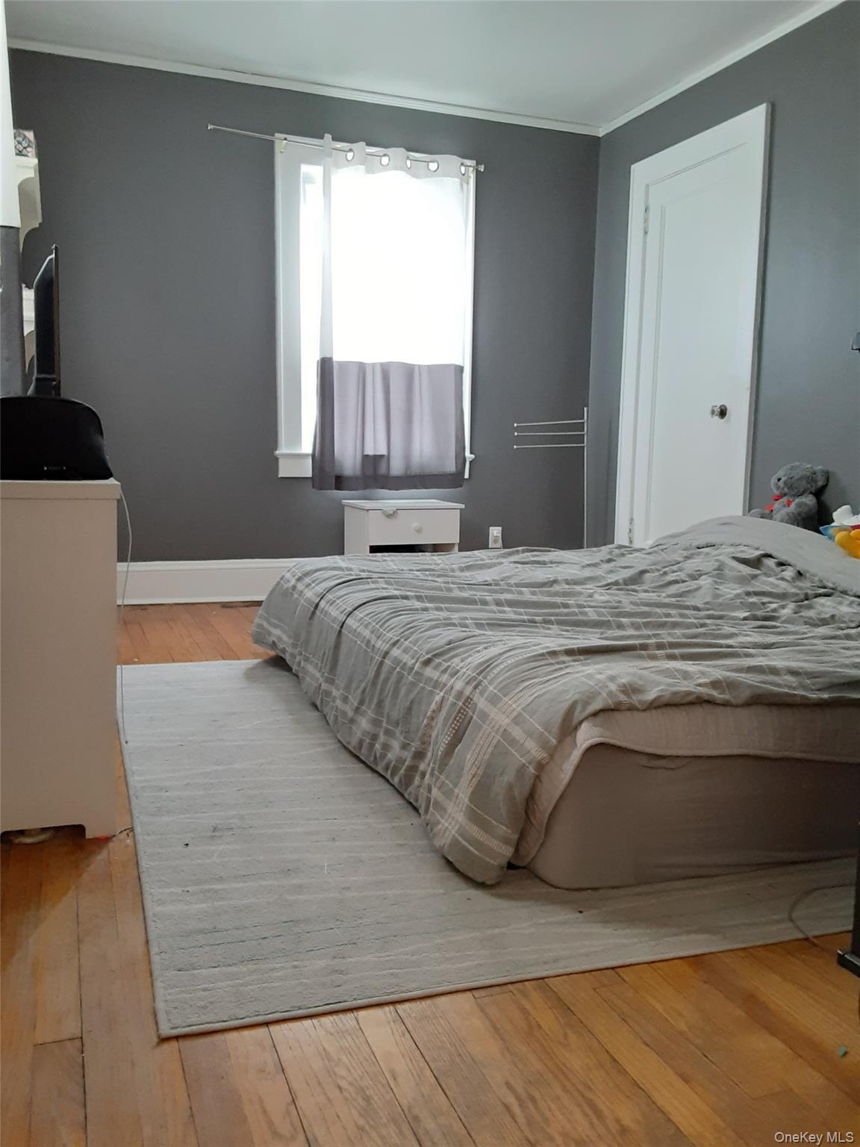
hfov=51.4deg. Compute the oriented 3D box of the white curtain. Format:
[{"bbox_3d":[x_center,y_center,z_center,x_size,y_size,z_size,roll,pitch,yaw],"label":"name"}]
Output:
[{"bbox_3d":[-0.181,-1.244,4.436,0.800,1.665,0.100,-1,8,-19],"label":"white curtain"}]

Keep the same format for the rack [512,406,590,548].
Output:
[{"bbox_3d":[0.636,-0.375,4.782,0.420,1.000,0.200,-1,8,-19],"label":"rack"}]

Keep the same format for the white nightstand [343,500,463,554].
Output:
[{"bbox_3d":[-0.140,-0.095,4.443,0.510,0.500,0.400,-1,8,-19],"label":"white nightstand"}]

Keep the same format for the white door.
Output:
[{"bbox_3d":[1.172,-0.889,4.184,0.080,2.190,0.950,-2,8,-22],"label":"white door"}]

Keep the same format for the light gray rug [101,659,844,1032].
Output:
[{"bbox_3d":[0.075,0.420,2.326,1.650,0.016,2.100,-1,8,-18],"label":"light gray rug"}]

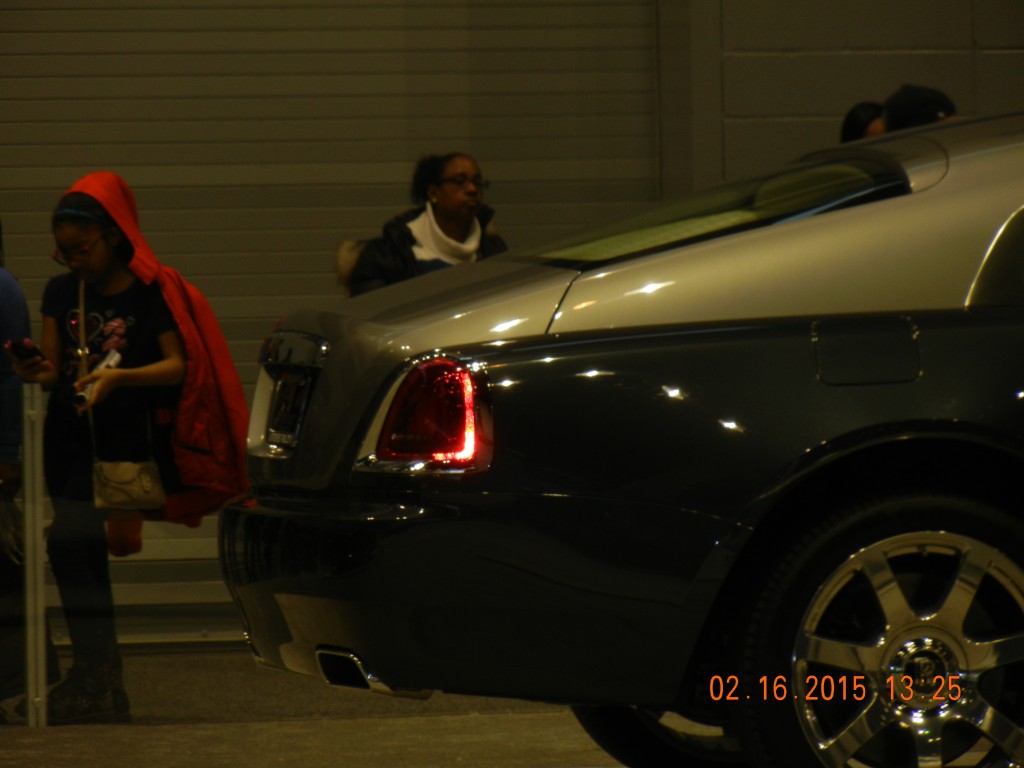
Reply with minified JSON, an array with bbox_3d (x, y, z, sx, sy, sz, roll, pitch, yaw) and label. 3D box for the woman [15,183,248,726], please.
[{"bbox_3d":[-1.002,0.165,20.250,0.470,1.435,0.420,0,1,36],"label":"woman"}]

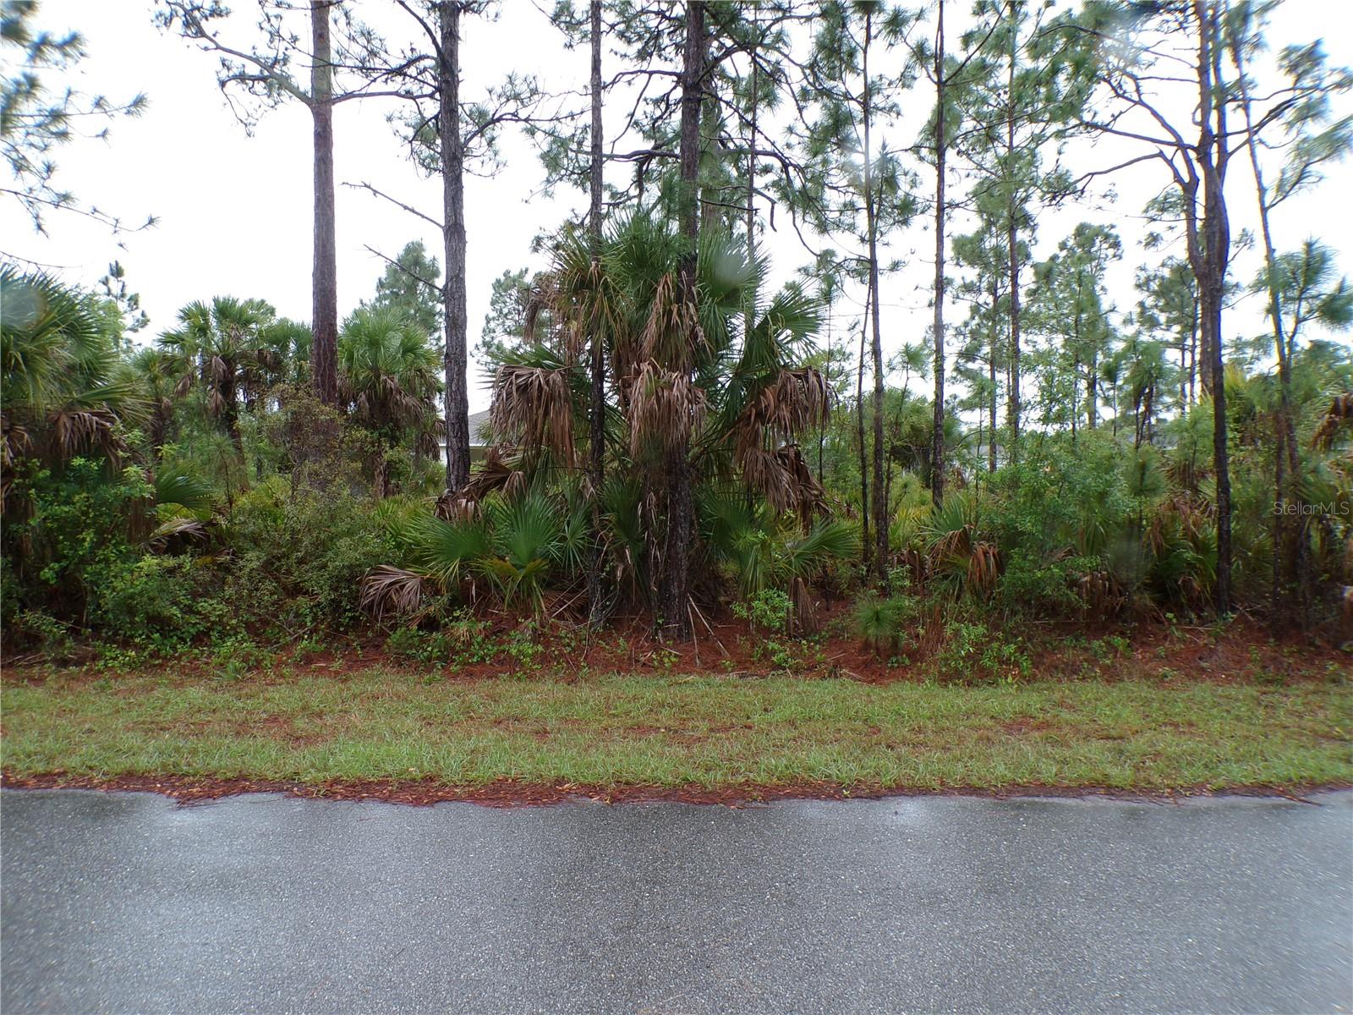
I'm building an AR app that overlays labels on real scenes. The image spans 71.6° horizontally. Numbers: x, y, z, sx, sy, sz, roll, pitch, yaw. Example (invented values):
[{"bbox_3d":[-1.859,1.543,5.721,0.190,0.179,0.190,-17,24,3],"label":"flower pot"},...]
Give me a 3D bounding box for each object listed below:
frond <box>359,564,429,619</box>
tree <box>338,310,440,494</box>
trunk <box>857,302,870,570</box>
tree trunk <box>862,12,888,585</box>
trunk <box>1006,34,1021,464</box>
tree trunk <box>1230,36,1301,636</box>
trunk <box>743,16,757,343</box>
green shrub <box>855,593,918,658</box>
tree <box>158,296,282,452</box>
[{"bbox_3d":[-3.069,0.914,10.200,0.760,0.600,0.600,0,1,0],"label":"frond"},{"bbox_3d":[-6.412,-1.881,21.000,2.400,5.300,2.400,0,1,0],"label":"tree"},{"bbox_3d":[3.051,-1.164,15.300,0.180,4.500,0.150,1,1,0],"label":"trunk"},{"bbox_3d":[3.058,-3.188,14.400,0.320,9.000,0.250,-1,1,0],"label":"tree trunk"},{"bbox_3d":[7.895,-5.565,22.000,0.280,11.800,0.260,0,1,0],"label":"trunk"},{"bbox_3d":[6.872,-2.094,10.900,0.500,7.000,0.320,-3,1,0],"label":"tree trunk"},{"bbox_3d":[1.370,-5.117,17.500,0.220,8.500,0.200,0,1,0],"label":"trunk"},{"bbox_3d":[2.013,1.131,9.000,0.600,0.640,0.580,0,1,0],"label":"green shrub"},{"bbox_3d":[-11.182,-2.941,23.000,3.000,5.800,3.000,0,1,0],"label":"tree"}]

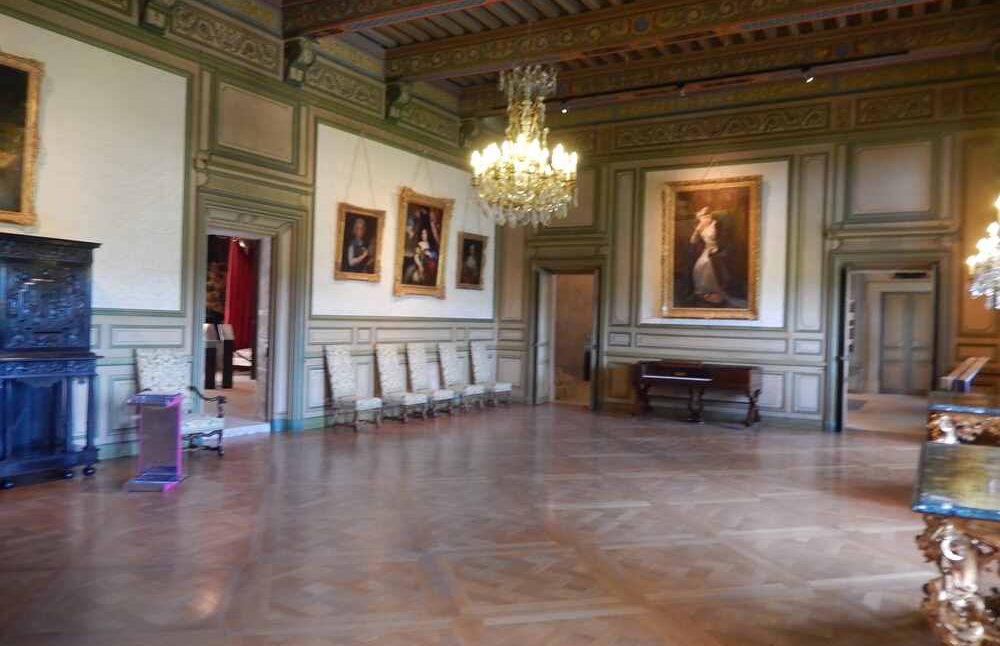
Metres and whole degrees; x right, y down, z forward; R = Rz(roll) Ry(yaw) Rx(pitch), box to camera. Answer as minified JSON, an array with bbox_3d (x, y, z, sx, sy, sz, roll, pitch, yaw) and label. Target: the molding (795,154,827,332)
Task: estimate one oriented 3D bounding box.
[{"bbox_3d":[4.883,-1.256,11.338,0.390,2.797,0.032,2,0,31],"label":"molding"}]

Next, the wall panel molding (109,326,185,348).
[{"bbox_3d":[-3.807,0.154,7.846,0.032,0.243,0.877,2,0,31],"label":"wall panel molding"}]

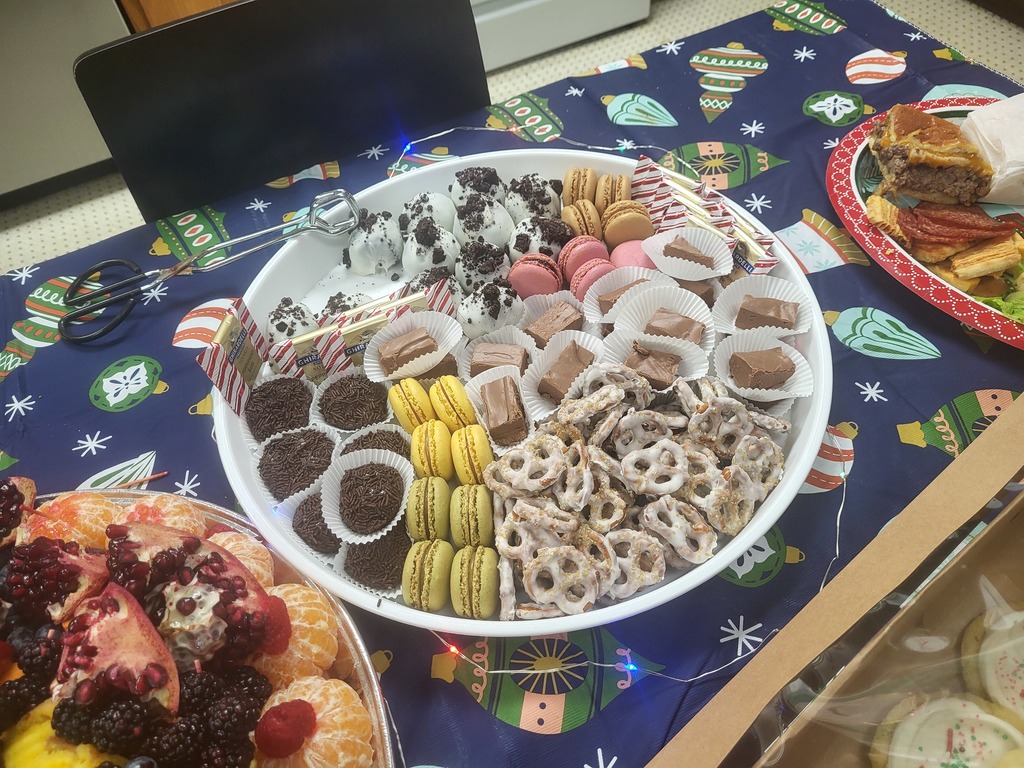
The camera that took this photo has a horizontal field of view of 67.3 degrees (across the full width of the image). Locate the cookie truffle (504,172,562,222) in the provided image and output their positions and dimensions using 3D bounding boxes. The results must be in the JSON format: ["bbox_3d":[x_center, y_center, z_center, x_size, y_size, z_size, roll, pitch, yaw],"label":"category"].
[{"bbox_3d":[0.019,-0.161,0.671,0.048,0.047,0.048,-7,53,0],"label":"cookie truffle"}]

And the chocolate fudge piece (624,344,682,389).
[{"bbox_3d":[0.097,-0.011,0.531,0.036,0.019,0.025,24,58,22],"label":"chocolate fudge piece"}]

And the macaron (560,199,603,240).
[{"bbox_3d":[0.054,-0.122,0.584,0.025,0.040,0.040,-14,52,-5],"label":"macaron"}]

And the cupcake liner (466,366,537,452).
[{"bbox_3d":[-0.008,0.018,0.515,0.048,0.028,0.059,-10,52,-1],"label":"cupcake liner"}]

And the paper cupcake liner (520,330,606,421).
[{"bbox_3d":[0.037,-0.003,0.550,0.060,0.026,0.064,-1,71,4],"label":"paper cupcake liner"}]

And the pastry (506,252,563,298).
[{"bbox_3d":[0.016,-0.079,0.578,0.041,0.041,0.026,20,41,19],"label":"pastry"}]

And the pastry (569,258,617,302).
[{"bbox_3d":[0.062,-0.074,0.573,0.041,0.041,0.026,-33,39,0],"label":"pastry"}]

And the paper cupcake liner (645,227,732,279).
[{"bbox_3d":[0.127,-0.091,0.555,0.067,0.024,0.044,8,57,10],"label":"paper cupcake liner"}]

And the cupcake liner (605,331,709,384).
[{"bbox_3d":[0.093,-0.011,0.507,0.072,0.025,0.052,3,58,6],"label":"cupcake liner"}]

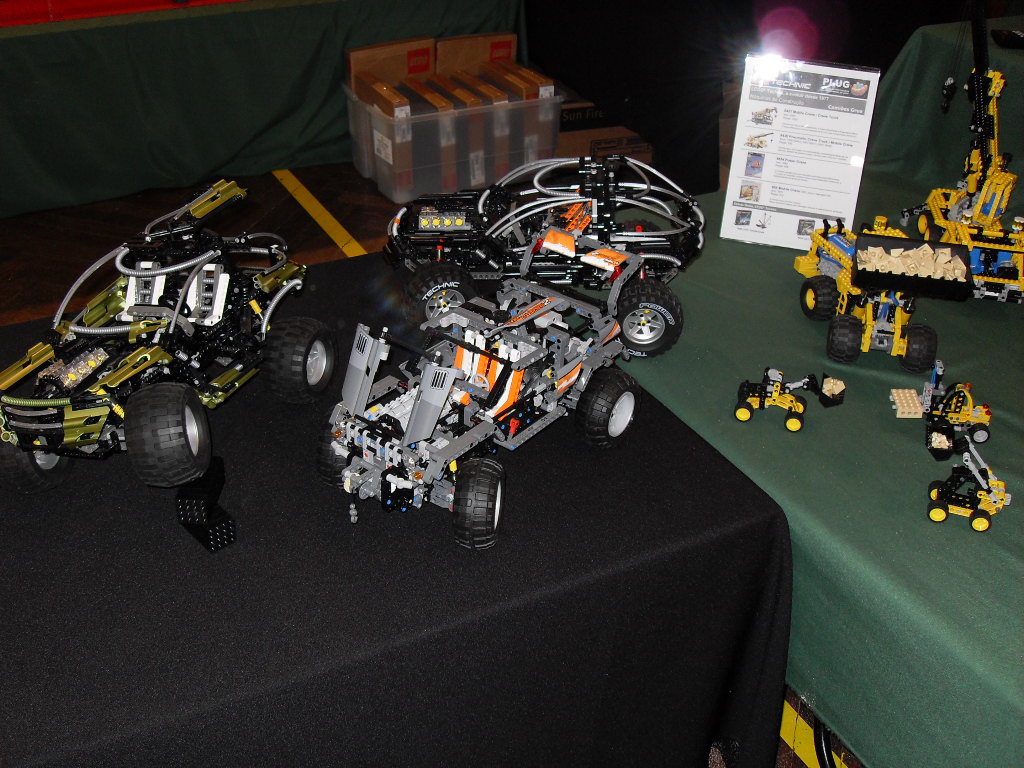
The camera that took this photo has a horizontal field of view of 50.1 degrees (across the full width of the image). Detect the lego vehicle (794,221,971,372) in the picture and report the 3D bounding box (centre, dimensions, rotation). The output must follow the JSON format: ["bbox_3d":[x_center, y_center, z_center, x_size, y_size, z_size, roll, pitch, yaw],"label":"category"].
[{"bbox_3d":[0.505,-0.139,1.509,0.153,0.190,0.348,2,29,1],"label":"lego vehicle"}]

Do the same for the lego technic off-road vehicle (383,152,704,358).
[{"bbox_3d":[0.051,-0.209,1.585,0.442,0.222,0.278,6,30,8],"label":"lego technic off-road vehicle"}]

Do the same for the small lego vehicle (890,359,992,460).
[{"bbox_3d":[0.520,0.013,1.333,0.124,0.096,0.072,2,29,2],"label":"small lego vehicle"}]

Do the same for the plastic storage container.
[{"bbox_3d":[-0.240,-1.024,4.430,0.726,0.320,0.534,-13,32,-24],"label":"plastic storage container"}]

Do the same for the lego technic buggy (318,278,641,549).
[{"bbox_3d":[-0.030,-0.006,1.231,0.232,0.213,0.367,21,35,31],"label":"lego technic buggy"}]

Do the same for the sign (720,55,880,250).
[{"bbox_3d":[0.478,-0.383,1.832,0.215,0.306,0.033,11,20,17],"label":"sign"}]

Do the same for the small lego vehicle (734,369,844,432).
[{"bbox_3d":[0.345,0.015,1.354,0.132,0.068,0.064,8,30,13],"label":"small lego vehicle"}]

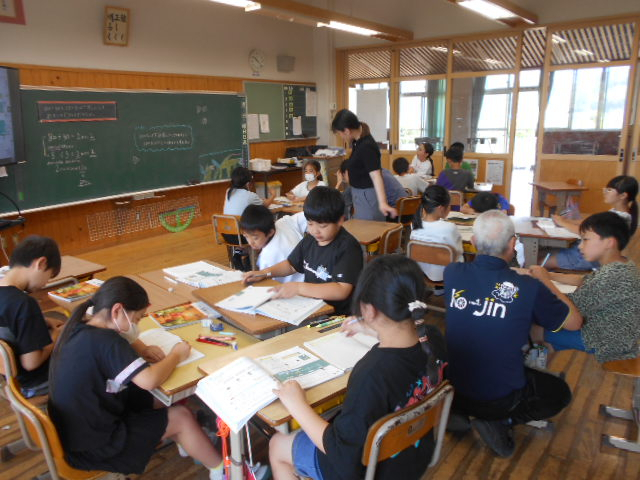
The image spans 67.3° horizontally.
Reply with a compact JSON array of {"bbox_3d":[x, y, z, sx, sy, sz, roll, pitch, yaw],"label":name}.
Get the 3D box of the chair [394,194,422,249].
[{"bbox_3d":[0.751,-0.093,4.699,0.370,0.730,0.450,-10,17,-29],"label":"chair"}]

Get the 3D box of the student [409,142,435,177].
[{"bbox_3d":[1.400,-0.765,6.622,0.520,1.120,0.400,-10,16,-30],"label":"student"}]

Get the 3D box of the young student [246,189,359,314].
[{"bbox_3d":[-0.047,0.324,2.354,0.640,1.155,0.480,-12,18,-35],"label":"young student"}]

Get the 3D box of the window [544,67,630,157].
[{"bbox_3d":[3.406,-1.674,6.285,1.000,1.120,0.060,10,18,38],"label":"window"}]

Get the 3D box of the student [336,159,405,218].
[{"bbox_3d":[0.513,-0.251,4.755,0.765,1.071,0.428,7,17,30],"label":"student"}]

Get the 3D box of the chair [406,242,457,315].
[{"bbox_3d":[0.860,0.292,3.400,0.370,0.680,0.440,8,17,32],"label":"chair"}]

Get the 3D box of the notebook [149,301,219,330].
[{"bbox_3d":[-0.581,0.330,2.071,0.245,0.015,0.205,-10,16,-30],"label":"notebook"}]

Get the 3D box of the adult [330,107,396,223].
[{"bbox_3d":[0.370,-0.337,4.141,0.510,1.550,0.469,-1,14,0],"label":"adult"}]

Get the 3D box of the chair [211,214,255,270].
[{"bbox_3d":[-0.621,0.113,4.035,0.370,0.730,0.450,4,16,20],"label":"chair"}]

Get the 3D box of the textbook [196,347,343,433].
[{"bbox_3d":[-0.165,0.429,1.524,0.408,0.061,0.265,-13,19,-39],"label":"textbook"}]

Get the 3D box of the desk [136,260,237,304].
[{"bbox_3d":[-0.656,0.522,2.665,0.420,0.640,0.610,-12,18,-35],"label":"desk"}]

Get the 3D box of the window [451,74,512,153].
[{"bbox_3d":[2.471,-1.919,7.399,0.981,1.165,0.061,9,18,36],"label":"window"}]

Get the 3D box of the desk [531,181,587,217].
[{"bbox_3d":[2.922,-0.396,5.976,0.430,0.650,0.620,-1,14,3],"label":"desk"}]

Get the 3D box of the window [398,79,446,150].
[{"bbox_3d":[1.663,-2.017,7.841,0.858,1.129,0.060,10,18,36],"label":"window"}]

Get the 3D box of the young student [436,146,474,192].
[{"bbox_3d":[1.416,-0.401,4.955,0.420,1.165,0.620,5,16,23],"label":"young student"}]

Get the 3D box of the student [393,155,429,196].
[{"bbox_3d":[0.938,-0.357,5.083,0.420,1.035,0.620,6,16,25],"label":"student"}]

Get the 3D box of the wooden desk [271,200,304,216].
[{"bbox_3d":[-0.209,0.015,4.505,0.610,0.660,0.420,2,15,12],"label":"wooden desk"}]

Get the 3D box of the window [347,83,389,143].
[{"bbox_3d":[0.838,-2.136,8.306,0.880,1.130,0.060,10,18,38],"label":"window"}]

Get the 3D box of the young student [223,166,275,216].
[{"bbox_3d":[-0.545,-0.094,4.232,0.428,1.081,0.673,12,19,41],"label":"young student"}]

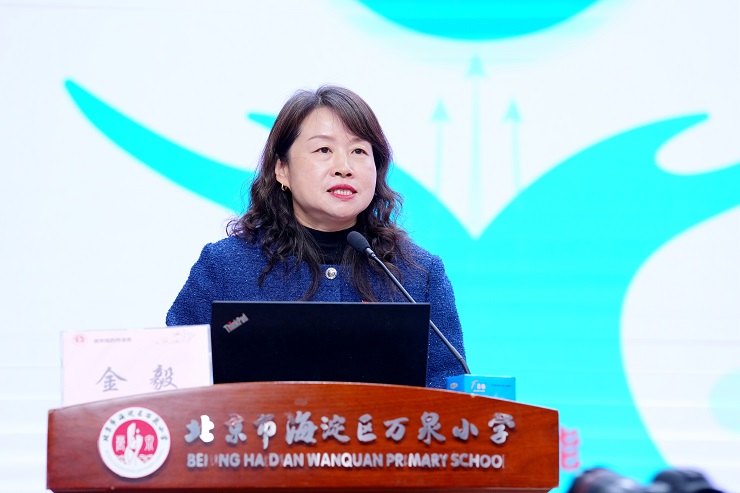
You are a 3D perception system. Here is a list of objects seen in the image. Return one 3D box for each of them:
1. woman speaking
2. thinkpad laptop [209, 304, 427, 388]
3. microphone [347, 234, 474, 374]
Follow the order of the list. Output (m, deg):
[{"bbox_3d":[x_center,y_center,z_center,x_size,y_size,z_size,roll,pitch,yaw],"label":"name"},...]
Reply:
[{"bbox_3d":[-0.087,0.542,4.485,0.480,1.620,0.360,1,-6,-8],"label":"woman speaking"},{"bbox_3d":[-0.088,0.199,4.253,0.322,0.200,0.330,1,-6,-6],"label":"thinkpad laptop"},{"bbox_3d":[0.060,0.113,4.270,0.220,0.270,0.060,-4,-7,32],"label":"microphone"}]

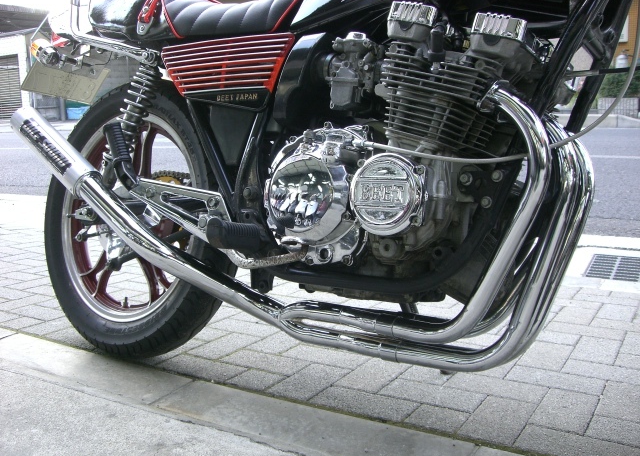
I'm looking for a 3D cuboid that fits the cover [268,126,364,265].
[{"bbox_3d":[-0.041,-0.059,1.164,0.199,0.228,0.076,6,0,37],"label":"cover"}]

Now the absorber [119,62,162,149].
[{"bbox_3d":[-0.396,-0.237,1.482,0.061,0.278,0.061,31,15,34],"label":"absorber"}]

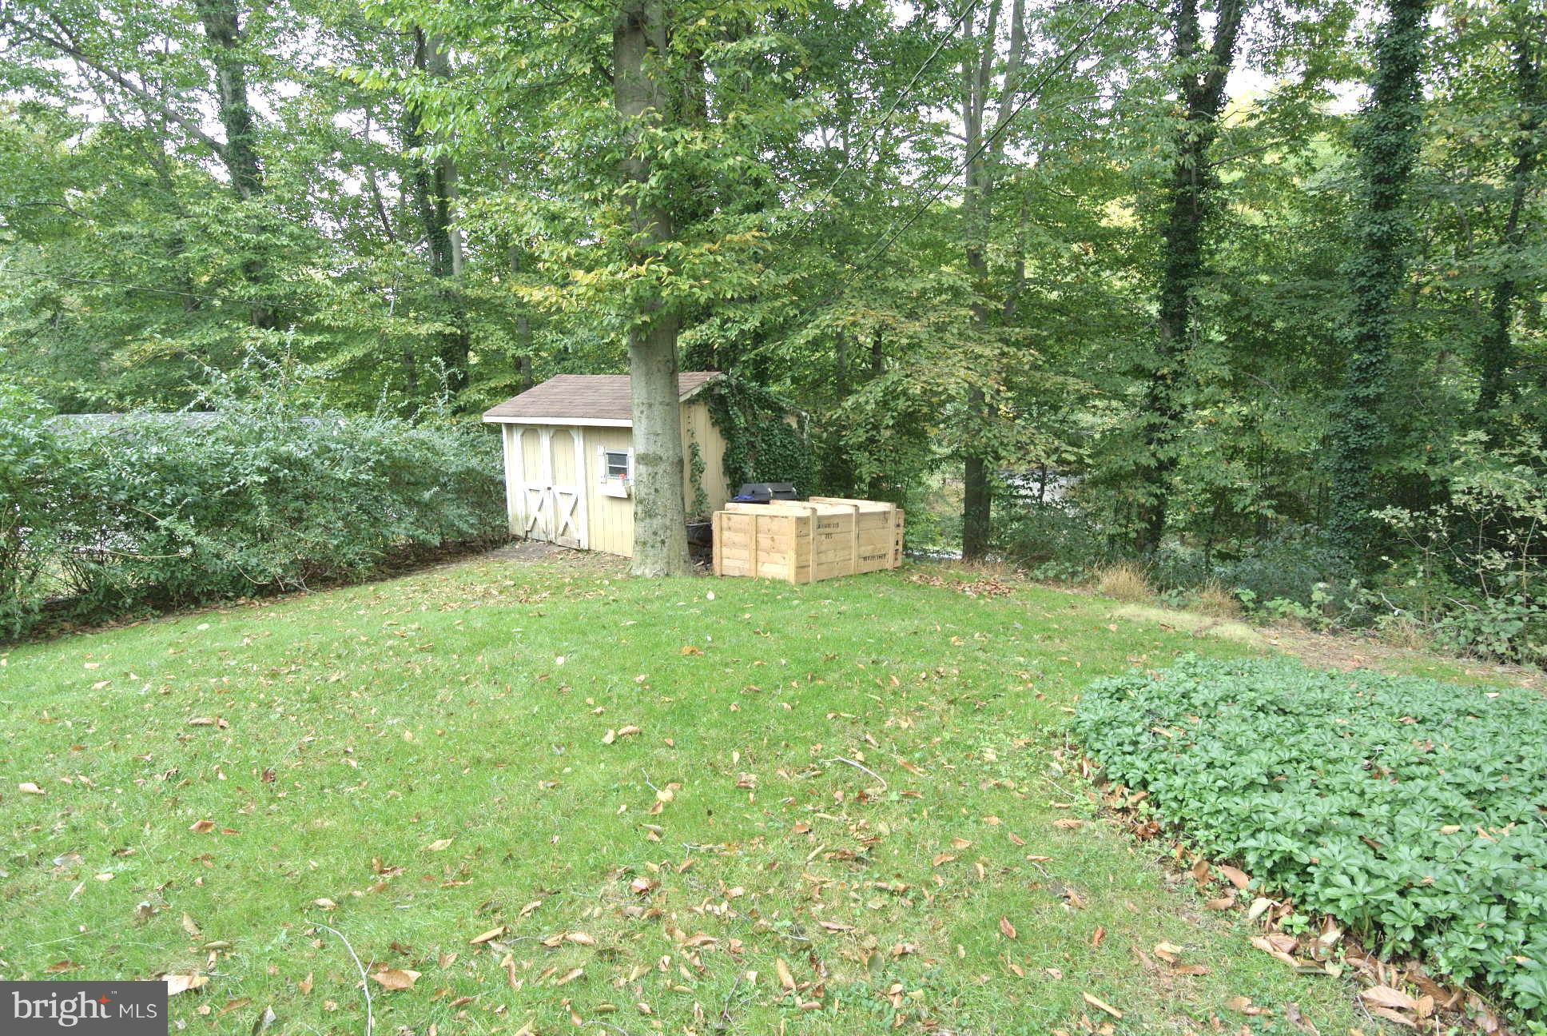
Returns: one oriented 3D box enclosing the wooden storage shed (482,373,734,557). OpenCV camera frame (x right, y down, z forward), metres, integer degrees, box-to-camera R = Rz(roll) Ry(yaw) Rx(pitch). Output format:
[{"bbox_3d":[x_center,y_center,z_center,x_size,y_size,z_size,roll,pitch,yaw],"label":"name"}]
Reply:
[{"bbox_3d":[-2.084,-1.035,12.696,3.847,2.603,3.452,7,12,38],"label":"wooden storage shed"}]

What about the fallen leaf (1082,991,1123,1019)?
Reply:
[{"bbox_3d":[0.821,1.214,1.933,0.030,0.020,0.099,-5,8,-38],"label":"fallen leaf"}]

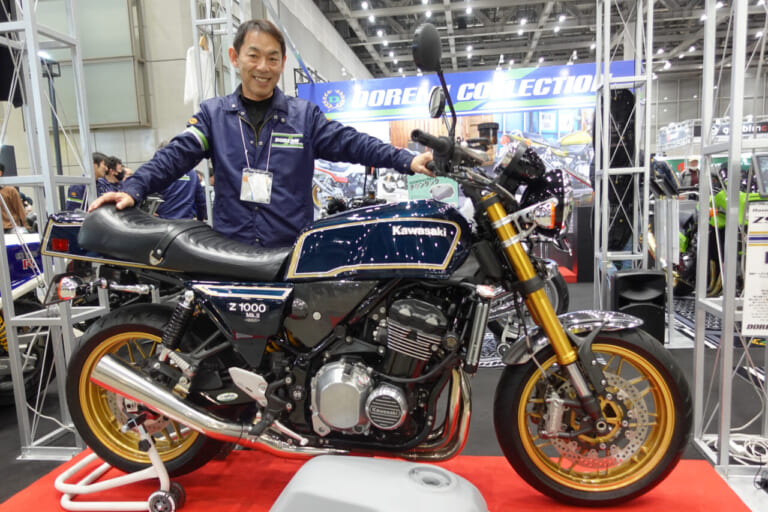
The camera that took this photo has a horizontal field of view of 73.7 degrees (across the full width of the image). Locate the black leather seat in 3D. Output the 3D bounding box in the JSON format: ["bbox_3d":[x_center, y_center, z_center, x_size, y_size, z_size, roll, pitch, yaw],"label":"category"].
[{"bbox_3d":[-0.622,-0.053,1.710,0.710,0.250,0.270,-1,7,8],"label":"black leather seat"}]

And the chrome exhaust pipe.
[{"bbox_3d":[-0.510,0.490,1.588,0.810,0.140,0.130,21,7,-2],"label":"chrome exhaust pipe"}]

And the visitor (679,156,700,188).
[{"bbox_3d":[5.855,-1.042,9.696,0.520,1.660,0.320,1,7,24],"label":"visitor"}]

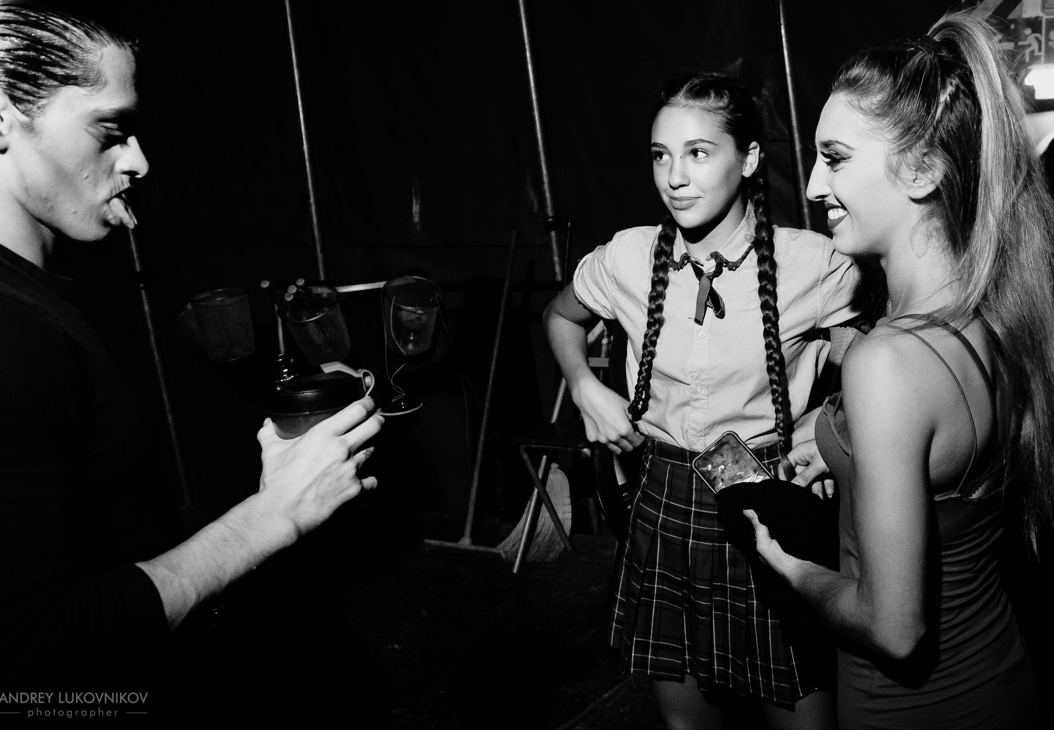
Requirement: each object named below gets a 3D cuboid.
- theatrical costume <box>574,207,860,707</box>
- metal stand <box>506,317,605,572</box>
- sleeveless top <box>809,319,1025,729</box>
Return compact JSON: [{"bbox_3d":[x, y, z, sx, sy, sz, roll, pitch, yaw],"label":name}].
[{"bbox_3d":[0.327,0.131,1.403,0.450,0.790,0.290,5,16,22],"label":"theatrical costume"},{"bbox_3d":[0.180,0.310,3.045,0.380,0.870,0.420,7,17,26],"label":"metal stand"},{"bbox_3d":[0.513,0.198,1.049,0.250,0.580,0.320,11,19,37],"label":"sleeveless top"}]

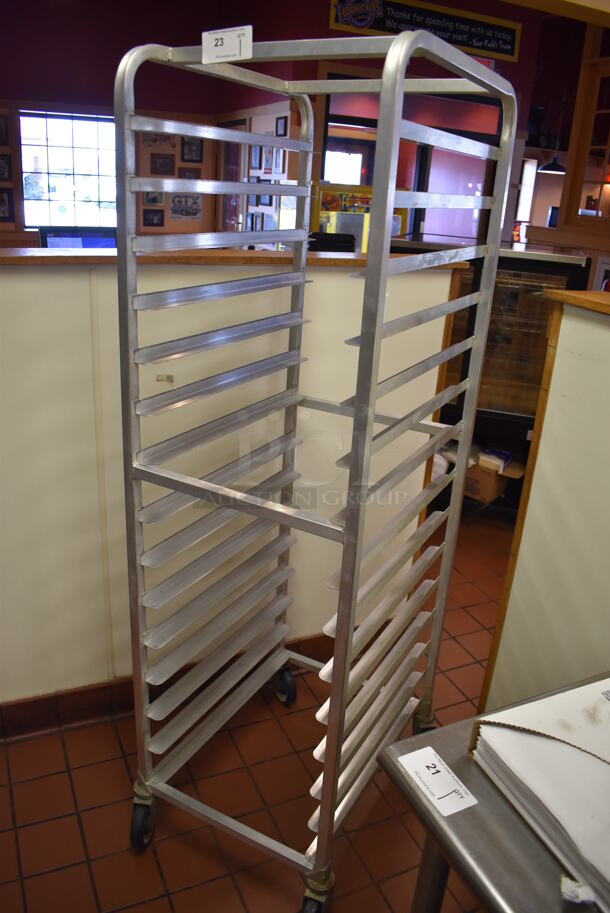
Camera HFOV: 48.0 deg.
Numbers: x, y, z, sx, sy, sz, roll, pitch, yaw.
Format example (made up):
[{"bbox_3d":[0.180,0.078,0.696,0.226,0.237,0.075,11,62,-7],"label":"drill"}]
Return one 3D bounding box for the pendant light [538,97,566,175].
[{"bbox_3d":[2.128,-2.666,5.694,0.290,0.590,0.290,3,21,0],"label":"pendant light"}]

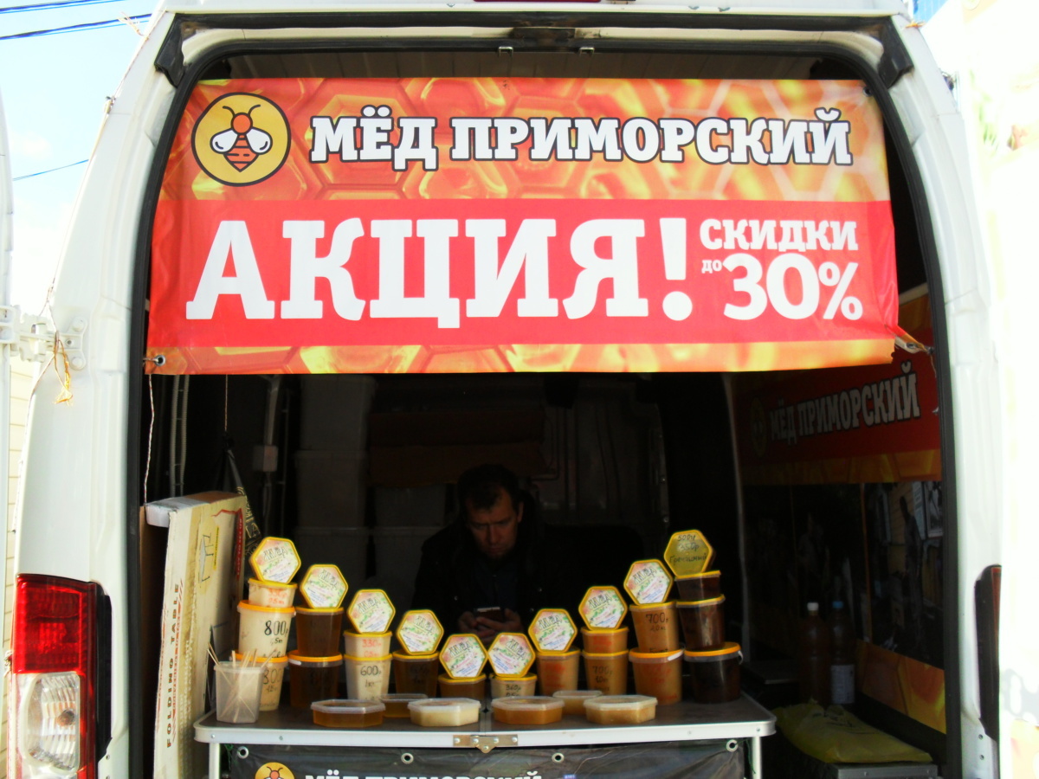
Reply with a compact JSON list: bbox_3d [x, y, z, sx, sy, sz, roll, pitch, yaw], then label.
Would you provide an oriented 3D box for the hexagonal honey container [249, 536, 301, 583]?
[{"bbox_3d":[-0.557,0.390,2.395,0.112,0.097,0.018,7,-12,-16],"label":"hexagonal honey container"}]

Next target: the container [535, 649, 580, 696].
[{"bbox_3d":[0.088,0.647,2.360,0.102,0.112,0.100,1,-5,-10],"label":"container"}]

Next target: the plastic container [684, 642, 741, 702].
[{"bbox_3d":[0.436,0.641,2.360,0.128,0.114,0.128,-3,-5,0],"label":"plastic container"}]

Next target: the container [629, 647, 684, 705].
[{"bbox_3d":[0.321,0.667,2.450,0.127,0.115,0.127,-2,-6,0],"label":"container"}]

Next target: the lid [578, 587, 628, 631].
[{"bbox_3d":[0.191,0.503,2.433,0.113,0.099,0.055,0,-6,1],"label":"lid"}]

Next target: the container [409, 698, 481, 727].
[{"bbox_3d":[-0.153,0.673,2.191,0.150,0.045,0.095,1,-6,-1],"label":"container"}]

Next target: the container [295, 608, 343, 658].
[{"bbox_3d":[-0.457,0.554,2.404,0.112,0.109,0.101,0,-6,-3],"label":"container"}]

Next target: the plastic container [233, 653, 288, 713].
[{"bbox_3d":[-0.593,0.671,2.410,0.129,0.120,0.129,3,-5,0],"label":"plastic container"}]

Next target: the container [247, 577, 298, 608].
[{"bbox_3d":[-0.571,0.471,2.418,0.112,0.056,0.100,4,-6,1],"label":"container"}]

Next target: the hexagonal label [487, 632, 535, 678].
[{"bbox_3d":[-0.018,0.628,2.487,0.112,0.103,0.022,2,-11,0],"label":"hexagonal label"}]

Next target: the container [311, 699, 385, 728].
[{"bbox_3d":[-0.367,0.694,2.245,0.158,0.042,0.100,1,-5,0],"label":"container"}]

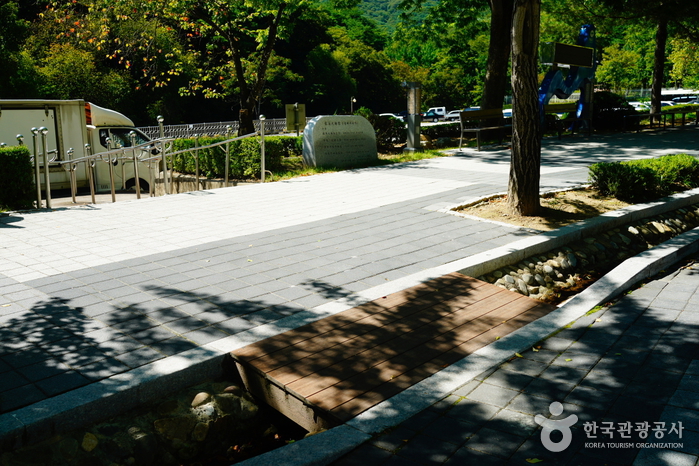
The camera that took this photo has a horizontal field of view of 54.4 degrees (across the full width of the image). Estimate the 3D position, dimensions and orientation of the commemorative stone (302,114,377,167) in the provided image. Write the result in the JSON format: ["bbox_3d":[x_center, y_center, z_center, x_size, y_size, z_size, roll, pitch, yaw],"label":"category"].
[{"bbox_3d":[-0.120,-1.439,10.487,1.070,0.770,0.380,-6,13,-28],"label":"commemorative stone"}]

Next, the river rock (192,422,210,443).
[{"bbox_3d":[-0.688,0.928,3.160,0.086,0.080,0.090,-2,12,-11],"label":"river rock"}]

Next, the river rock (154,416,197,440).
[{"bbox_3d":[-0.813,0.914,3.175,0.175,0.085,0.120,0,11,0],"label":"river rock"}]

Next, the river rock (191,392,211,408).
[{"bbox_3d":[-0.723,0.813,3.307,0.083,0.060,0.067,0,11,0],"label":"river rock"}]

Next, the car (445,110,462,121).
[{"bbox_3d":[15.132,-16.702,97.000,4.400,1.550,1.780,0,11,2],"label":"car"}]

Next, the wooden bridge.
[{"bbox_3d":[0.361,0.634,3.883,0.860,0.200,2.000,15,20,40],"label":"wooden bridge"}]

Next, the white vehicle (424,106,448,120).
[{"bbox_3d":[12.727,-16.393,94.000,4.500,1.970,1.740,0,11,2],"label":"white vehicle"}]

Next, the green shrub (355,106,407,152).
[{"bbox_3d":[0.600,-2.071,13.600,1.100,0.950,1.100,-1,11,-6],"label":"green shrub"}]

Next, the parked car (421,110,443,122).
[{"bbox_3d":[10.100,-14.681,86.000,4.500,1.430,1.750,4,12,17],"label":"parked car"}]

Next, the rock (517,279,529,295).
[{"bbox_3d":[1.427,0.444,5.590,0.095,0.105,0.070,10,15,40],"label":"rock"}]

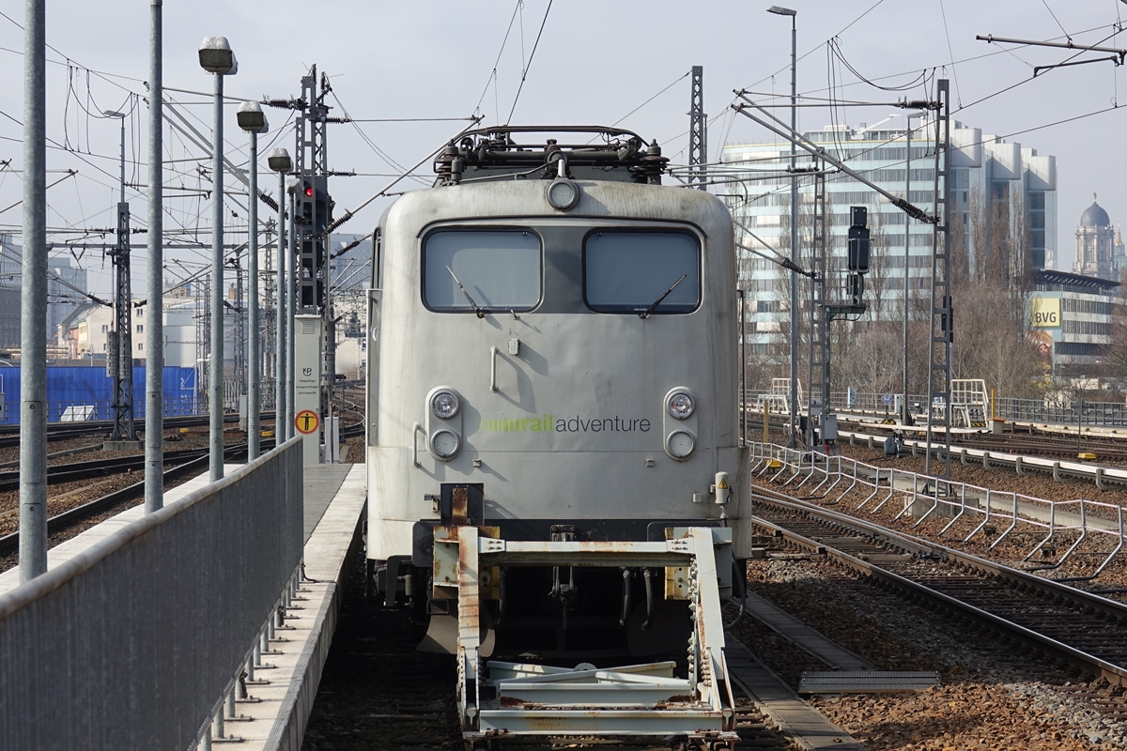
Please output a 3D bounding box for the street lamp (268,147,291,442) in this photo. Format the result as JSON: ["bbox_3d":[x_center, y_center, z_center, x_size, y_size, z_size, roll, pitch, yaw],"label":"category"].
[{"bbox_3d":[-3.996,-0.850,44.400,0.360,4.750,0.700,0,0,-3],"label":"street lamp"}]

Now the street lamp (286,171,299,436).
[{"bbox_3d":[-4.278,-0.802,49.210,0.360,4.640,0.700,0,0,-3],"label":"street lamp"}]

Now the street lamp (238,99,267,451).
[{"bbox_3d":[-3.666,-0.855,37.000,0.360,4.770,0.700,0,0,-3],"label":"street lamp"}]

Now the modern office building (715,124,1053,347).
[{"bbox_3d":[56.640,-16.000,538.110,44.000,48.000,70.000,0,0,19],"label":"modern office building"}]

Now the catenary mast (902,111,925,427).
[{"bbox_3d":[14.414,-4.372,127.962,0.950,12.880,0.350,0,0,6],"label":"catenary mast"}]

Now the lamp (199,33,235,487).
[{"bbox_3d":[-3.266,-0.838,29.600,0.360,4.750,0.700,0,0,-3],"label":"lamp"}]

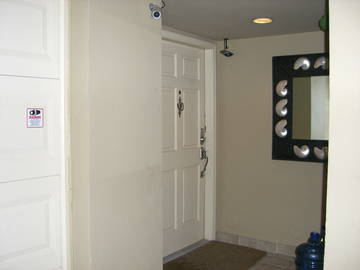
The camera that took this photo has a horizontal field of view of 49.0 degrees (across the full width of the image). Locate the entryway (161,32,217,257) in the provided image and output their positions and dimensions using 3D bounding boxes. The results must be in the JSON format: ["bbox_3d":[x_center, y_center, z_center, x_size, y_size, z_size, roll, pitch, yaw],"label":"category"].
[{"bbox_3d":[0.040,0.111,3.775,0.135,2.080,1.010,2,4,36],"label":"entryway"}]

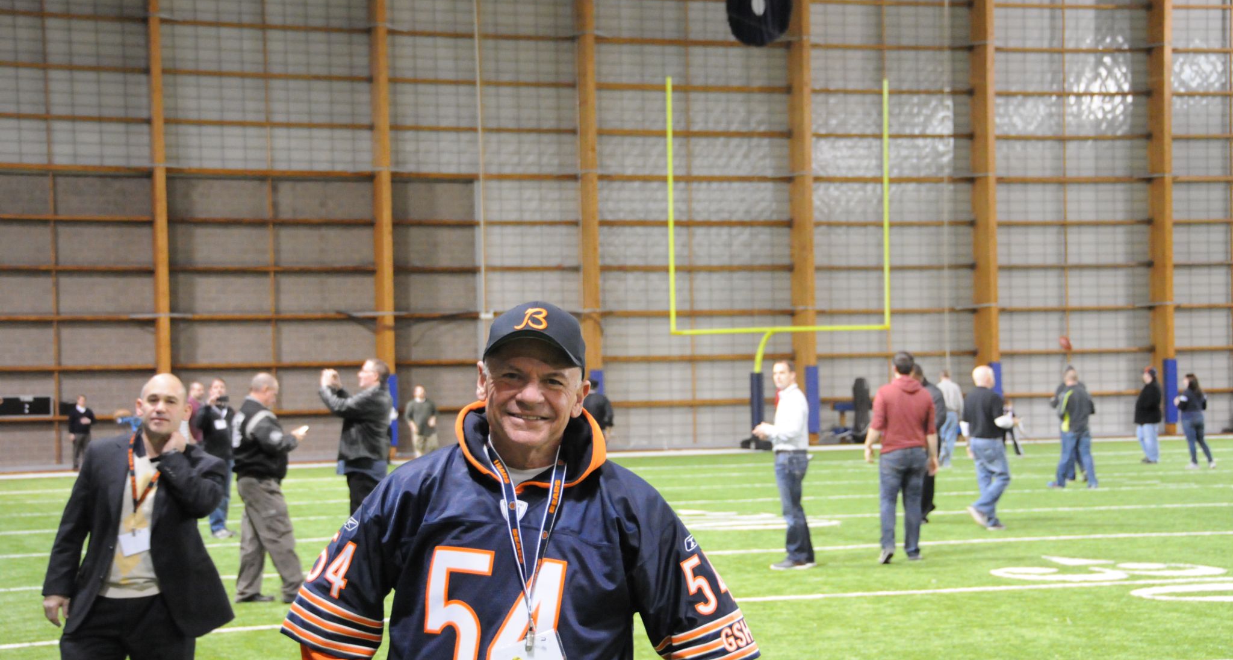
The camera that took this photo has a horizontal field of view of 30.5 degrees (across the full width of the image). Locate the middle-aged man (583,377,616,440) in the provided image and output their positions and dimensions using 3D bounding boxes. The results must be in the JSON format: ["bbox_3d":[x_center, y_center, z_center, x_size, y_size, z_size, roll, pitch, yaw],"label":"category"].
[{"bbox_3d":[-0.312,1.742,39.475,0.600,1.800,0.420,-1,-2,6],"label":"middle-aged man"}]

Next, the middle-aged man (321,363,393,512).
[{"bbox_3d":[-2.100,1.168,18.375,0.660,1.850,0.540,-1,-2,5],"label":"middle-aged man"}]

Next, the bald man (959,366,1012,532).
[{"bbox_3d":[4.007,1.262,24.526,0.560,1.750,0.580,-3,-2,41],"label":"bald man"}]

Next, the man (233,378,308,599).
[{"bbox_3d":[-2.684,1.212,17.426,0.660,1.770,0.540,0,-2,-30],"label":"man"}]

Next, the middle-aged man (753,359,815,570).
[{"bbox_3d":[1.451,1.150,19.575,0.520,1.800,0.500,-1,-2,7],"label":"middle-aged man"}]

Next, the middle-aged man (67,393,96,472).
[{"bbox_3d":[-12.539,2.387,52.976,0.620,1.790,0.420,-1,-2,-11],"label":"middle-aged man"}]

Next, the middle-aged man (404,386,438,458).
[{"bbox_3d":[-4.061,2.033,46.976,0.680,1.780,0.440,-1,-2,-3],"label":"middle-aged man"}]

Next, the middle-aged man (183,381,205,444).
[{"bbox_3d":[-5.853,1.627,31.475,0.420,1.830,0.550,-2,-2,31],"label":"middle-aged man"}]

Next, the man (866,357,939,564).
[{"bbox_3d":[2.526,1.122,20.075,0.660,1.850,0.480,-1,-2,6],"label":"man"}]

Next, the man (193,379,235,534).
[{"bbox_3d":[-4.609,1.464,25.975,0.560,1.820,0.480,-1,-2,-18],"label":"man"}]

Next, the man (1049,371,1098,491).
[{"bbox_3d":[6.762,1.484,33.376,0.640,1.730,0.480,-1,-2,-18],"label":"man"}]

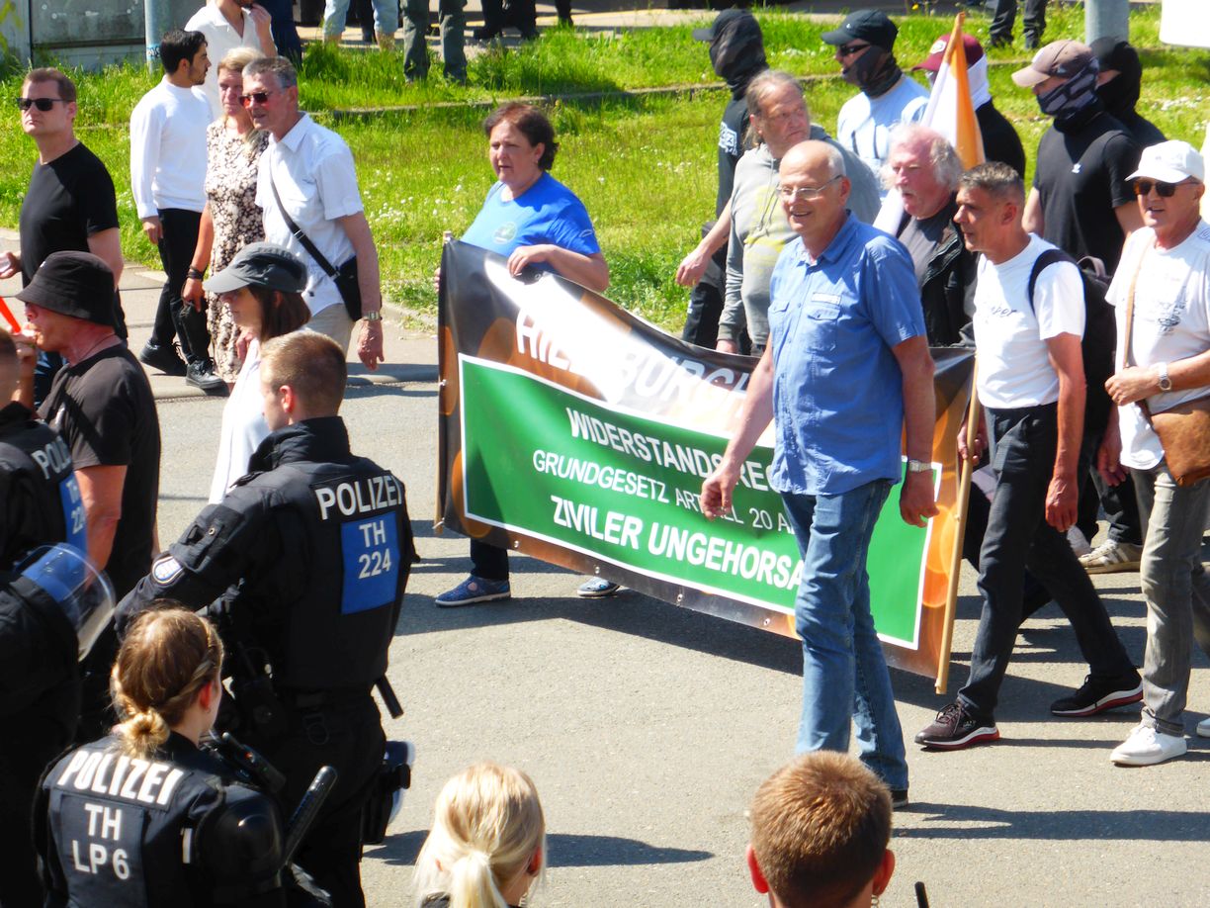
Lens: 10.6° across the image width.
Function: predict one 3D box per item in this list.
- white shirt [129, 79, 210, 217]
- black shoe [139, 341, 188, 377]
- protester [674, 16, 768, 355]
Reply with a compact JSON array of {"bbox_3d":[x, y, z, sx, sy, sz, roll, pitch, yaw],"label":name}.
[{"bbox_3d":[-2.065,-1.451,31.000,0.290,0.660,0.470,5,8,42],"label":"white shirt"},{"bbox_3d":[-2.100,-0.454,31.100,0.290,0.125,0.110,21,16,32],"label":"black shoe"},{"bbox_3d":[0.540,-0.838,25.600,0.620,1.790,0.520,-2,6,-18],"label":"protester"}]

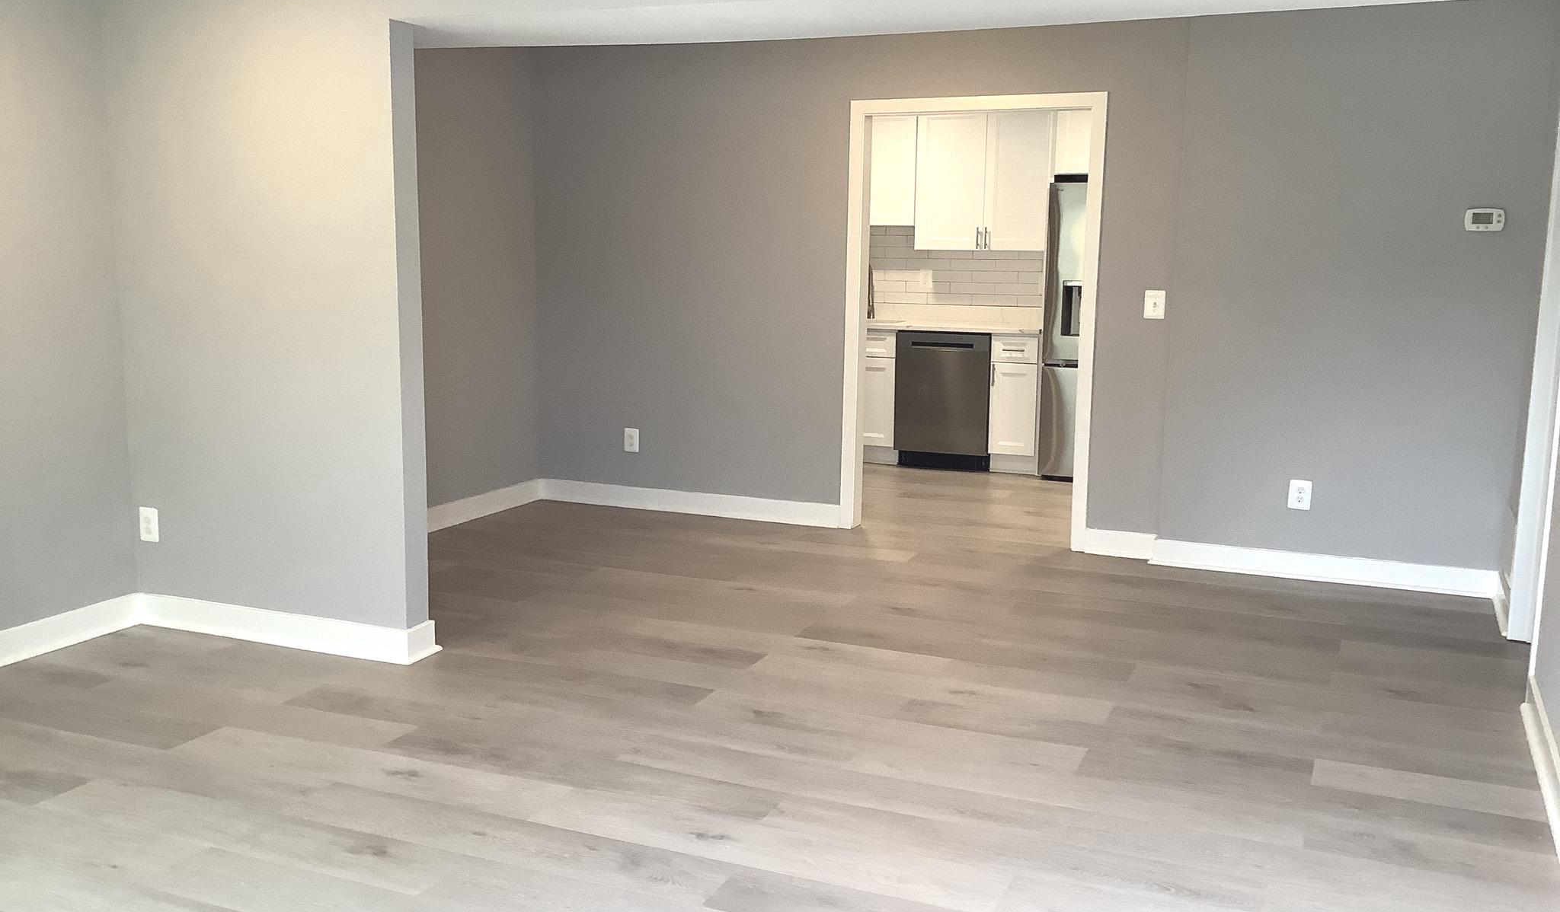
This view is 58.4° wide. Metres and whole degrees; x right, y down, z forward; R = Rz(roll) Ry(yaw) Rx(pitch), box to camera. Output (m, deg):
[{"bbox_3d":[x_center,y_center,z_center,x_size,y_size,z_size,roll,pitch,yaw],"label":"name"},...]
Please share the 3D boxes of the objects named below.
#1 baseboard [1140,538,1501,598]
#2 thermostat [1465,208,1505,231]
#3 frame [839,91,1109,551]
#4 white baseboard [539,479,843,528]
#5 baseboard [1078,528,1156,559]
[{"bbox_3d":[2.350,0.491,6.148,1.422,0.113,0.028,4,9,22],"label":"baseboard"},{"bbox_3d":[2.883,-0.964,5.709,0.138,0.088,0.030,4,9,22],"label":"thermostat"},{"bbox_3d":[0.919,-0.647,6.787,1.250,2.121,0.140,4,9,22],"label":"frame"},{"bbox_3d":[-0.507,0.247,7.431,1.739,0.113,0.026,4,9,22],"label":"white baseboard"},{"bbox_3d":[1.606,0.413,6.575,0.333,0.113,0.026,4,9,22],"label":"baseboard"}]

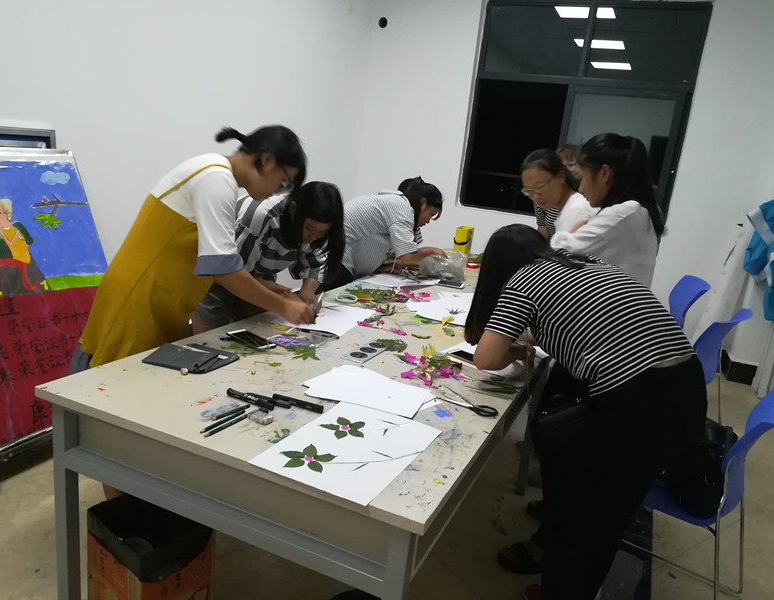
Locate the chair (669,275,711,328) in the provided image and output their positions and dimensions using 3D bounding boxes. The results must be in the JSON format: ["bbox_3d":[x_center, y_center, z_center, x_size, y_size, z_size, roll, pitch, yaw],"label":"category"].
[{"bbox_3d":[1.844,0.227,4.198,0.500,0.820,0.460,7,14,5],"label":"chair"}]

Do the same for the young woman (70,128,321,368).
[{"bbox_3d":[-0.687,0.094,2.209,0.780,1.490,0.470,2,14,-17],"label":"young woman"}]

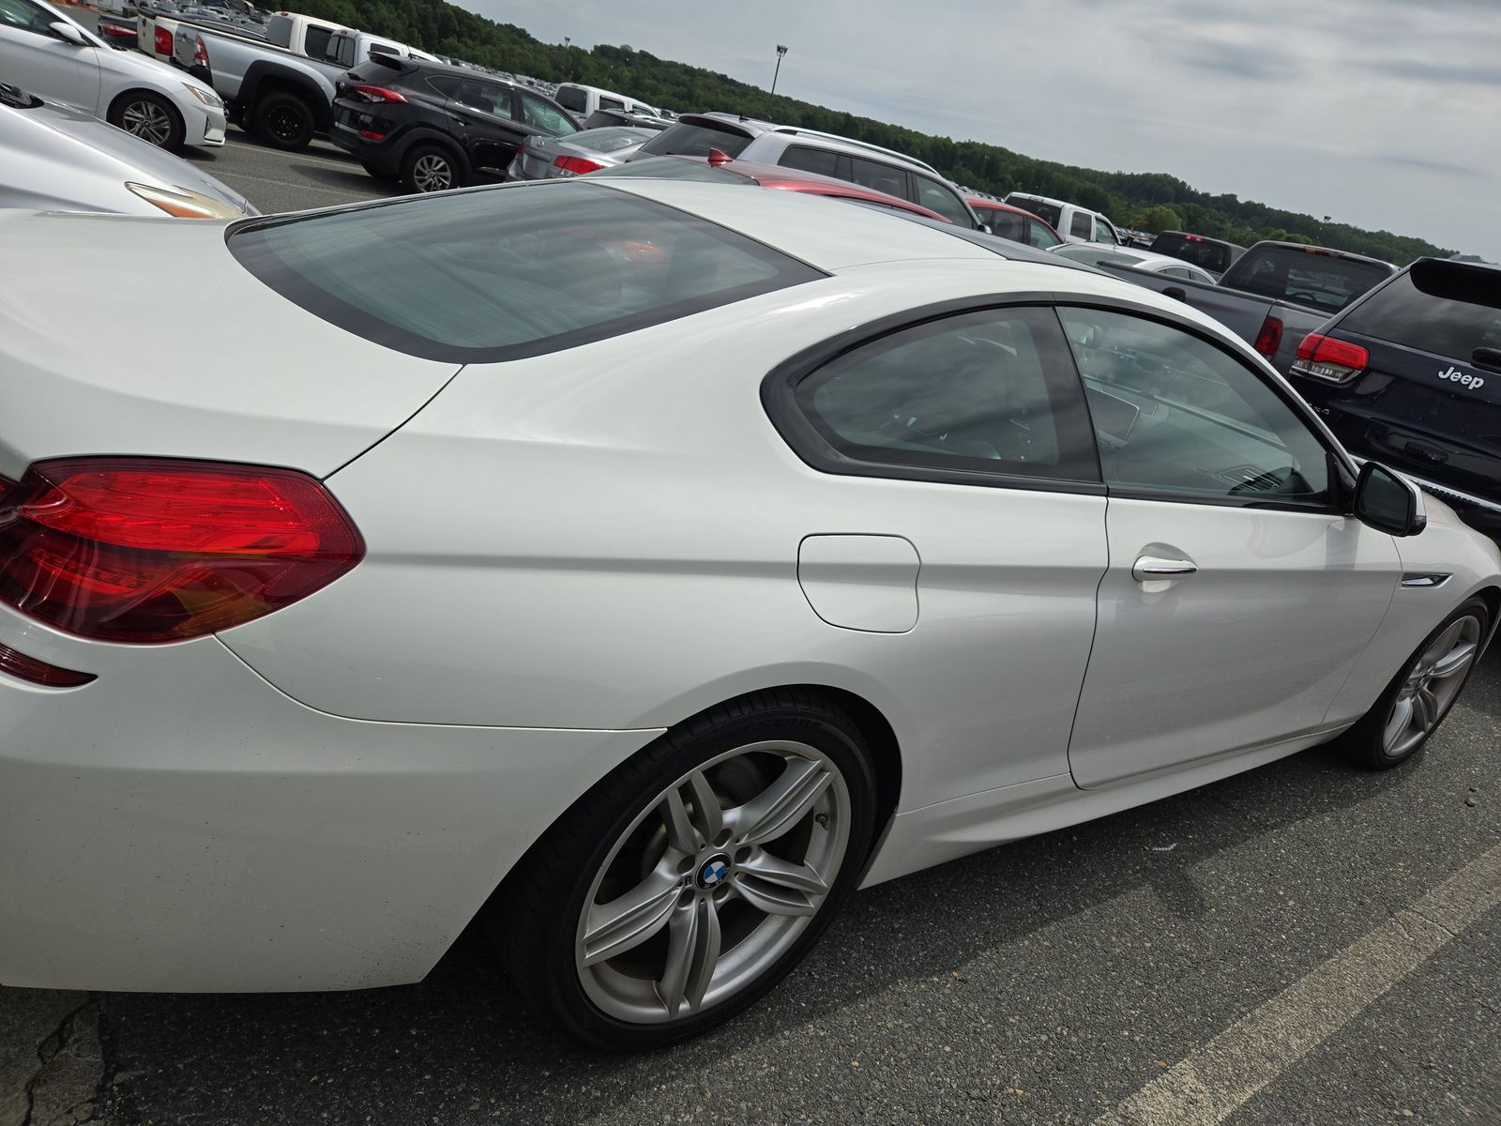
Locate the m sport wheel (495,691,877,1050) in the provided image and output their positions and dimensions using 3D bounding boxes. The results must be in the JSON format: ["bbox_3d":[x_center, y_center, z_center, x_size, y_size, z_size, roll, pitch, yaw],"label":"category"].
[{"bbox_3d":[-0.109,0.457,1.663,0.675,0.675,0.270,-3,26,-37],"label":"m sport wheel"}]

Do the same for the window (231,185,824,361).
[{"bbox_3d":[-0.480,-0.591,1.876,0.810,0.090,1.150,-21,36,-27],"label":"window"}]

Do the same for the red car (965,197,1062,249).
[{"bbox_3d":[3.787,-5.105,16.517,4.500,1.650,1.820,-4,27,-38],"label":"red car"}]

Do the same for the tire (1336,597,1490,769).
[{"bbox_3d":[2.190,0.366,3.387,0.676,0.676,0.245,-2,26,-36],"label":"tire"}]

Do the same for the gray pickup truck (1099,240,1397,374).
[{"bbox_3d":[5.197,-1.997,9.541,5.350,1.860,1.930,-4,27,-38],"label":"gray pickup truck"}]

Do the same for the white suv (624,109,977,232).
[{"bbox_3d":[0.998,-3.377,10.457,4.720,1.730,1.900,-4,27,-39],"label":"white suv"}]

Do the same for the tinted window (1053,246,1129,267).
[{"bbox_3d":[3.795,-3.430,11.285,0.760,0.100,1.250,-26,38,-24],"label":"tinted window"}]

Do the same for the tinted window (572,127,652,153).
[{"bbox_3d":[-1.773,-5.245,12.326,0.760,0.100,1.250,-26,38,-24],"label":"tinted window"}]

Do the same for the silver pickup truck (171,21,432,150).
[{"bbox_3d":[-5.714,-7.030,15.183,5.286,1.760,1.895,-4,27,-39],"label":"silver pickup truck"}]

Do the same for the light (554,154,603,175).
[{"bbox_3d":[-1.970,-4.547,11.400,0.360,0.180,0.460,-3,26,-37],"label":"light"}]

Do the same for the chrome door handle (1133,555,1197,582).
[{"bbox_3d":[0.839,0.007,2.026,0.225,0.047,0.047,-2,26,-36],"label":"chrome door handle"}]

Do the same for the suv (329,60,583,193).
[{"bbox_3d":[-3.401,-5.778,13.870,4.475,1.650,1.850,-4,27,-38],"label":"suv"}]

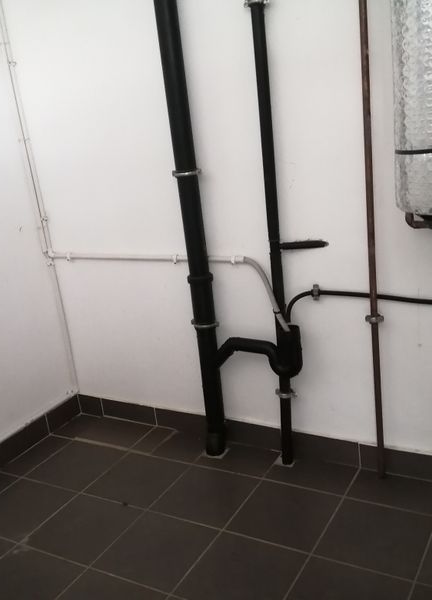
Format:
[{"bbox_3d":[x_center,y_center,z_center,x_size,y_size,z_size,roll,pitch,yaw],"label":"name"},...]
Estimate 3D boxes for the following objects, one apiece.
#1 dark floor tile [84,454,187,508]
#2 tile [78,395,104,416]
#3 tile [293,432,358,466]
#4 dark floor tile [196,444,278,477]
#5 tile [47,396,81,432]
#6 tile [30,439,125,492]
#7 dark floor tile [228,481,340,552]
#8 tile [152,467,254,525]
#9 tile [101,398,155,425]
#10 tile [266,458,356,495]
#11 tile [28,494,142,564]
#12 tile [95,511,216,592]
[{"bbox_3d":[-0.306,0.703,2.354,0.308,0.010,0.308,3,19,30],"label":"dark floor tile"},{"bbox_3d":[-0.593,0.504,2.871,0.140,0.096,0.012,3,19,31],"label":"tile"},{"bbox_3d":[0.397,0.555,2.265,0.300,0.096,0.012,3,19,31],"label":"tile"},{"bbox_3d":[0.092,0.626,2.352,0.300,0.012,0.197,3,19,30],"label":"dark floor tile"},{"bbox_3d":[-0.722,0.545,2.857,0.010,0.098,0.200,3,19,30],"label":"tile"},{"bbox_3d":[-0.557,0.678,2.453,0.300,0.012,0.300,3,19,30],"label":"tile"},{"bbox_3d":[0.230,0.713,1.992,0.300,0.012,0.300,3,19,30],"label":"dark floor tile"},{"bbox_3d":[-0.035,0.717,2.200,0.308,0.010,0.308,3,19,30],"label":"tile"},{"bbox_3d":[-0.404,0.528,2.792,0.304,0.098,0.010,3,19,30],"label":"tile"},{"bbox_3d":[0.352,0.638,2.196,0.300,0.012,0.191,3,19,30],"label":"tile"},{"bbox_3d":[-0.458,0.796,2.098,0.308,0.010,0.308,3,19,30],"label":"tile"},{"bbox_3d":[-0.182,0.792,1.897,0.300,0.012,0.300,3,19,30],"label":"tile"}]

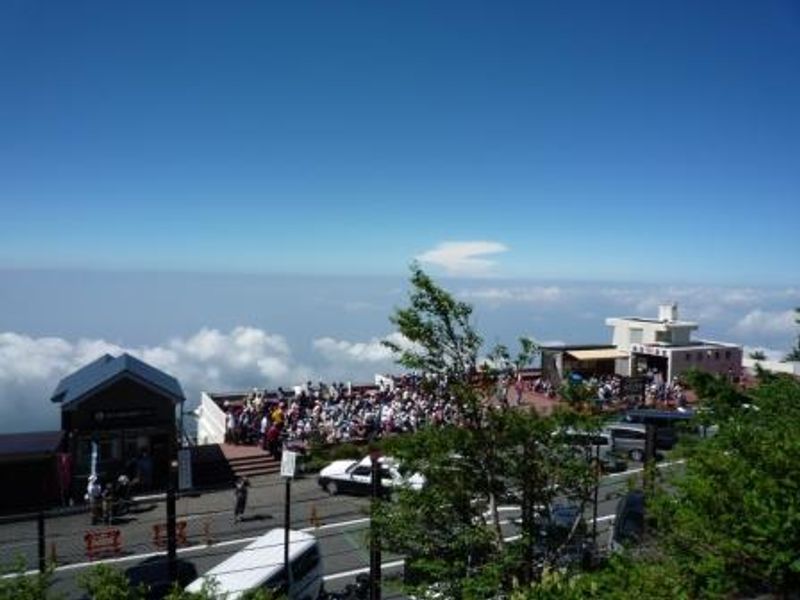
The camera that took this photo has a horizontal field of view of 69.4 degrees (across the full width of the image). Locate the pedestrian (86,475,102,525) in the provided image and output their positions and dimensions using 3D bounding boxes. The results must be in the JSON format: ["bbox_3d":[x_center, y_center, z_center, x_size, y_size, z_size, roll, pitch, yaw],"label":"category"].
[{"bbox_3d":[-11.034,7.221,20.851,0.520,1.730,0.380,2,3,15],"label":"pedestrian"}]

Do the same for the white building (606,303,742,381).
[{"bbox_3d":[22.291,3.369,47.197,7.800,6.100,6.800,0,4,-23],"label":"white building"}]

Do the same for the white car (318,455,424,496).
[{"bbox_3d":[-1.155,7.479,24.604,4.600,1.470,1.700,2,3,11],"label":"white car"}]

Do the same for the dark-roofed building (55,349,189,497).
[{"bbox_3d":[-12.286,5.166,25.451,5.000,5.250,4.900,0,4,-25],"label":"dark-roofed building"}]

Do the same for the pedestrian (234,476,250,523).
[{"bbox_3d":[-5.815,7.330,21.211,0.550,1.680,0.380,2,4,20],"label":"pedestrian"}]

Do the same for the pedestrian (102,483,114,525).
[{"bbox_3d":[-10.540,7.335,20.879,0.460,1.520,0.320,2,3,10],"label":"pedestrian"}]

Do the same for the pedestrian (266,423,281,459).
[{"bbox_3d":[-5.749,6.400,26.287,0.520,1.650,0.360,2,4,20],"label":"pedestrian"}]

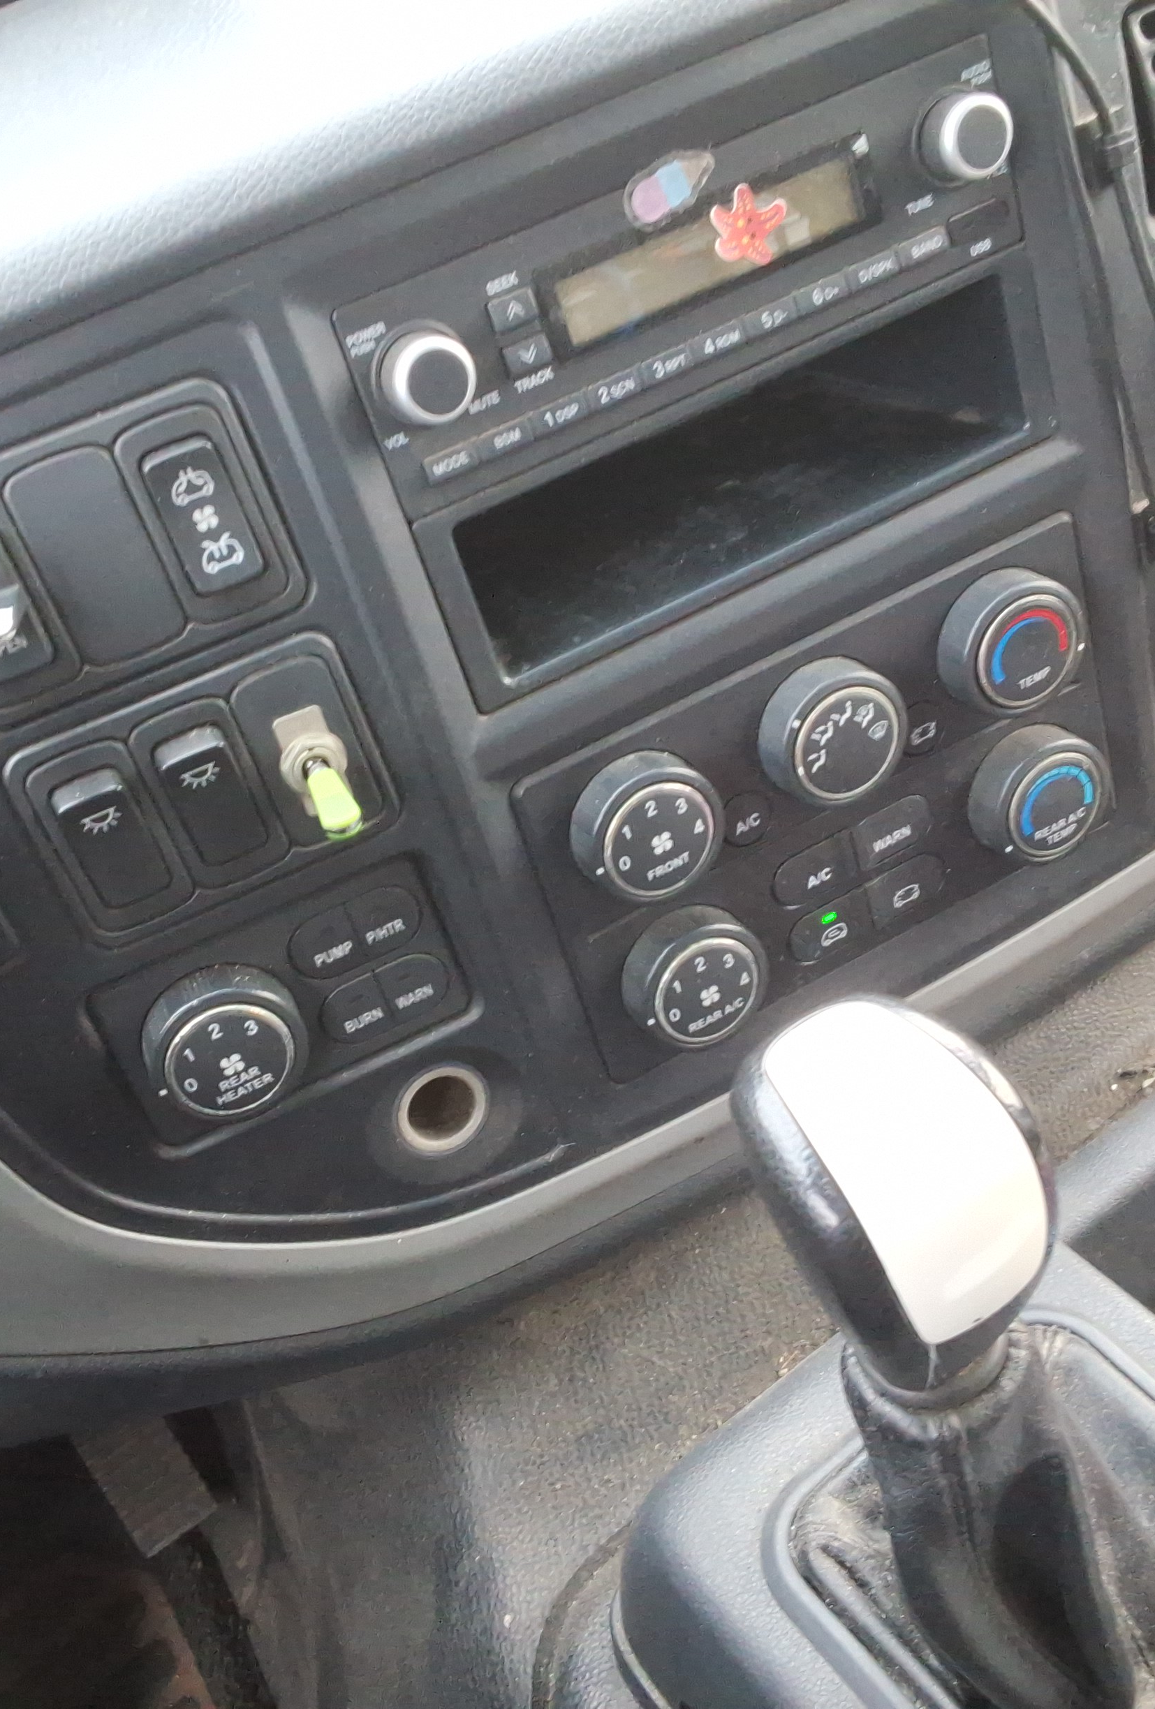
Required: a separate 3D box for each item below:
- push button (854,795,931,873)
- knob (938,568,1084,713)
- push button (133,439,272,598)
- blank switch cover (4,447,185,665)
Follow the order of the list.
[{"bbox_3d":[0.095,-0.007,0.550,0.026,0.017,0.005,-27,32,-13],"label":"push button"},{"bbox_3d":[0.127,-0.060,0.534,0.042,0.042,0.015,-27,33,-12],"label":"knob"},{"bbox_3d":[-0.087,-0.079,0.429,0.017,0.035,0.008,-24,32,-8],"label":"push button"},{"bbox_3d":[-0.111,-0.069,0.427,0.026,0.051,0.006,-24,30,-7],"label":"blank switch cover"}]

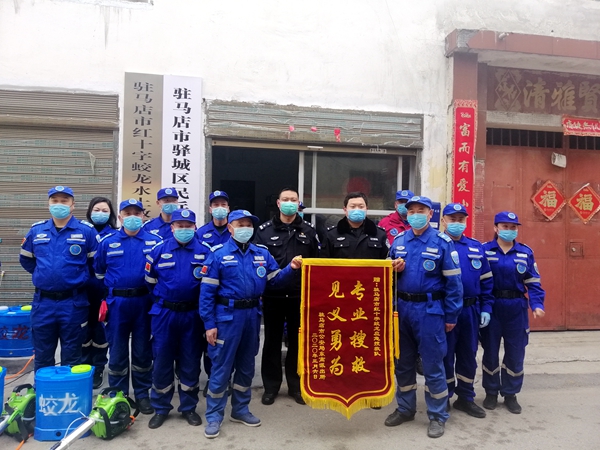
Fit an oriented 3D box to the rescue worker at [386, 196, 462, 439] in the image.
[{"bbox_3d":[0.924,0.659,3.320,0.580,1.706,0.420,1,0,22],"label":"rescue worker"}]

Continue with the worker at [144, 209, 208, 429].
[{"bbox_3d":[-0.965,0.704,3.520,0.500,1.660,0.360,1,0,-19],"label":"worker"}]

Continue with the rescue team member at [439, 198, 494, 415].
[{"bbox_3d":[1.328,0.682,3.660,0.530,1.696,0.350,1,0,13],"label":"rescue team member"}]

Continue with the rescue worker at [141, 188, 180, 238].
[{"bbox_3d":[-1.170,0.570,3.950,0.500,1.761,0.320,1,0,-14],"label":"rescue worker"}]

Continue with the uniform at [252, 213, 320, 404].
[{"bbox_3d":[-0.096,0.680,3.760,0.540,1.553,0.340,1,0,-3],"label":"uniform"}]

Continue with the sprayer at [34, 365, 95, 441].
[{"bbox_3d":[-1.705,1.279,3.270,0.360,0.480,0.200,1,0,-5],"label":"sprayer"}]

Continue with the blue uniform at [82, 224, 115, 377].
[{"bbox_3d":[-1.797,0.698,4.060,0.460,1.400,0.300,1,0,-20],"label":"blue uniform"}]

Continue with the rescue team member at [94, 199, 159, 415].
[{"bbox_3d":[-1.397,0.650,3.670,0.530,1.710,0.360,1,0,-21],"label":"rescue team member"}]

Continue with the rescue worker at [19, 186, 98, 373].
[{"bbox_3d":[-1.860,0.616,3.500,0.550,1.800,0.350,1,0,-24],"label":"rescue worker"}]

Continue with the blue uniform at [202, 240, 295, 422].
[{"bbox_3d":[-0.398,0.795,3.420,0.670,1.380,0.400,1,0,-20],"label":"blue uniform"}]

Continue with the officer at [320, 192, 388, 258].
[{"bbox_3d":[0.450,0.623,3.720,0.550,1.765,0.340,1,0,5],"label":"officer"}]

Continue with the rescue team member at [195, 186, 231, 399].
[{"bbox_3d":[-0.723,0.594,3.950,0.500,1.790,0.340,1,0,-14],"label":"rescue team member"}]

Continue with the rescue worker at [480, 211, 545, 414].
[{"bbox_3d":[1.797,0.725,3.830,0.540,1.670,0.360,1,0,25],"label":"rescue worker"}]

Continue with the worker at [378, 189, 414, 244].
[{"bbox_3d":[0.987,0.574,4.300,0.520,1.800,0.340,1,0,6],"label":"worker"}]

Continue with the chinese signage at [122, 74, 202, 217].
[{"bbox_3d":[-1.450,-0.584,4.700,0.840,1.950,0.040,1,0,-9],"label":"chinese signage"}]

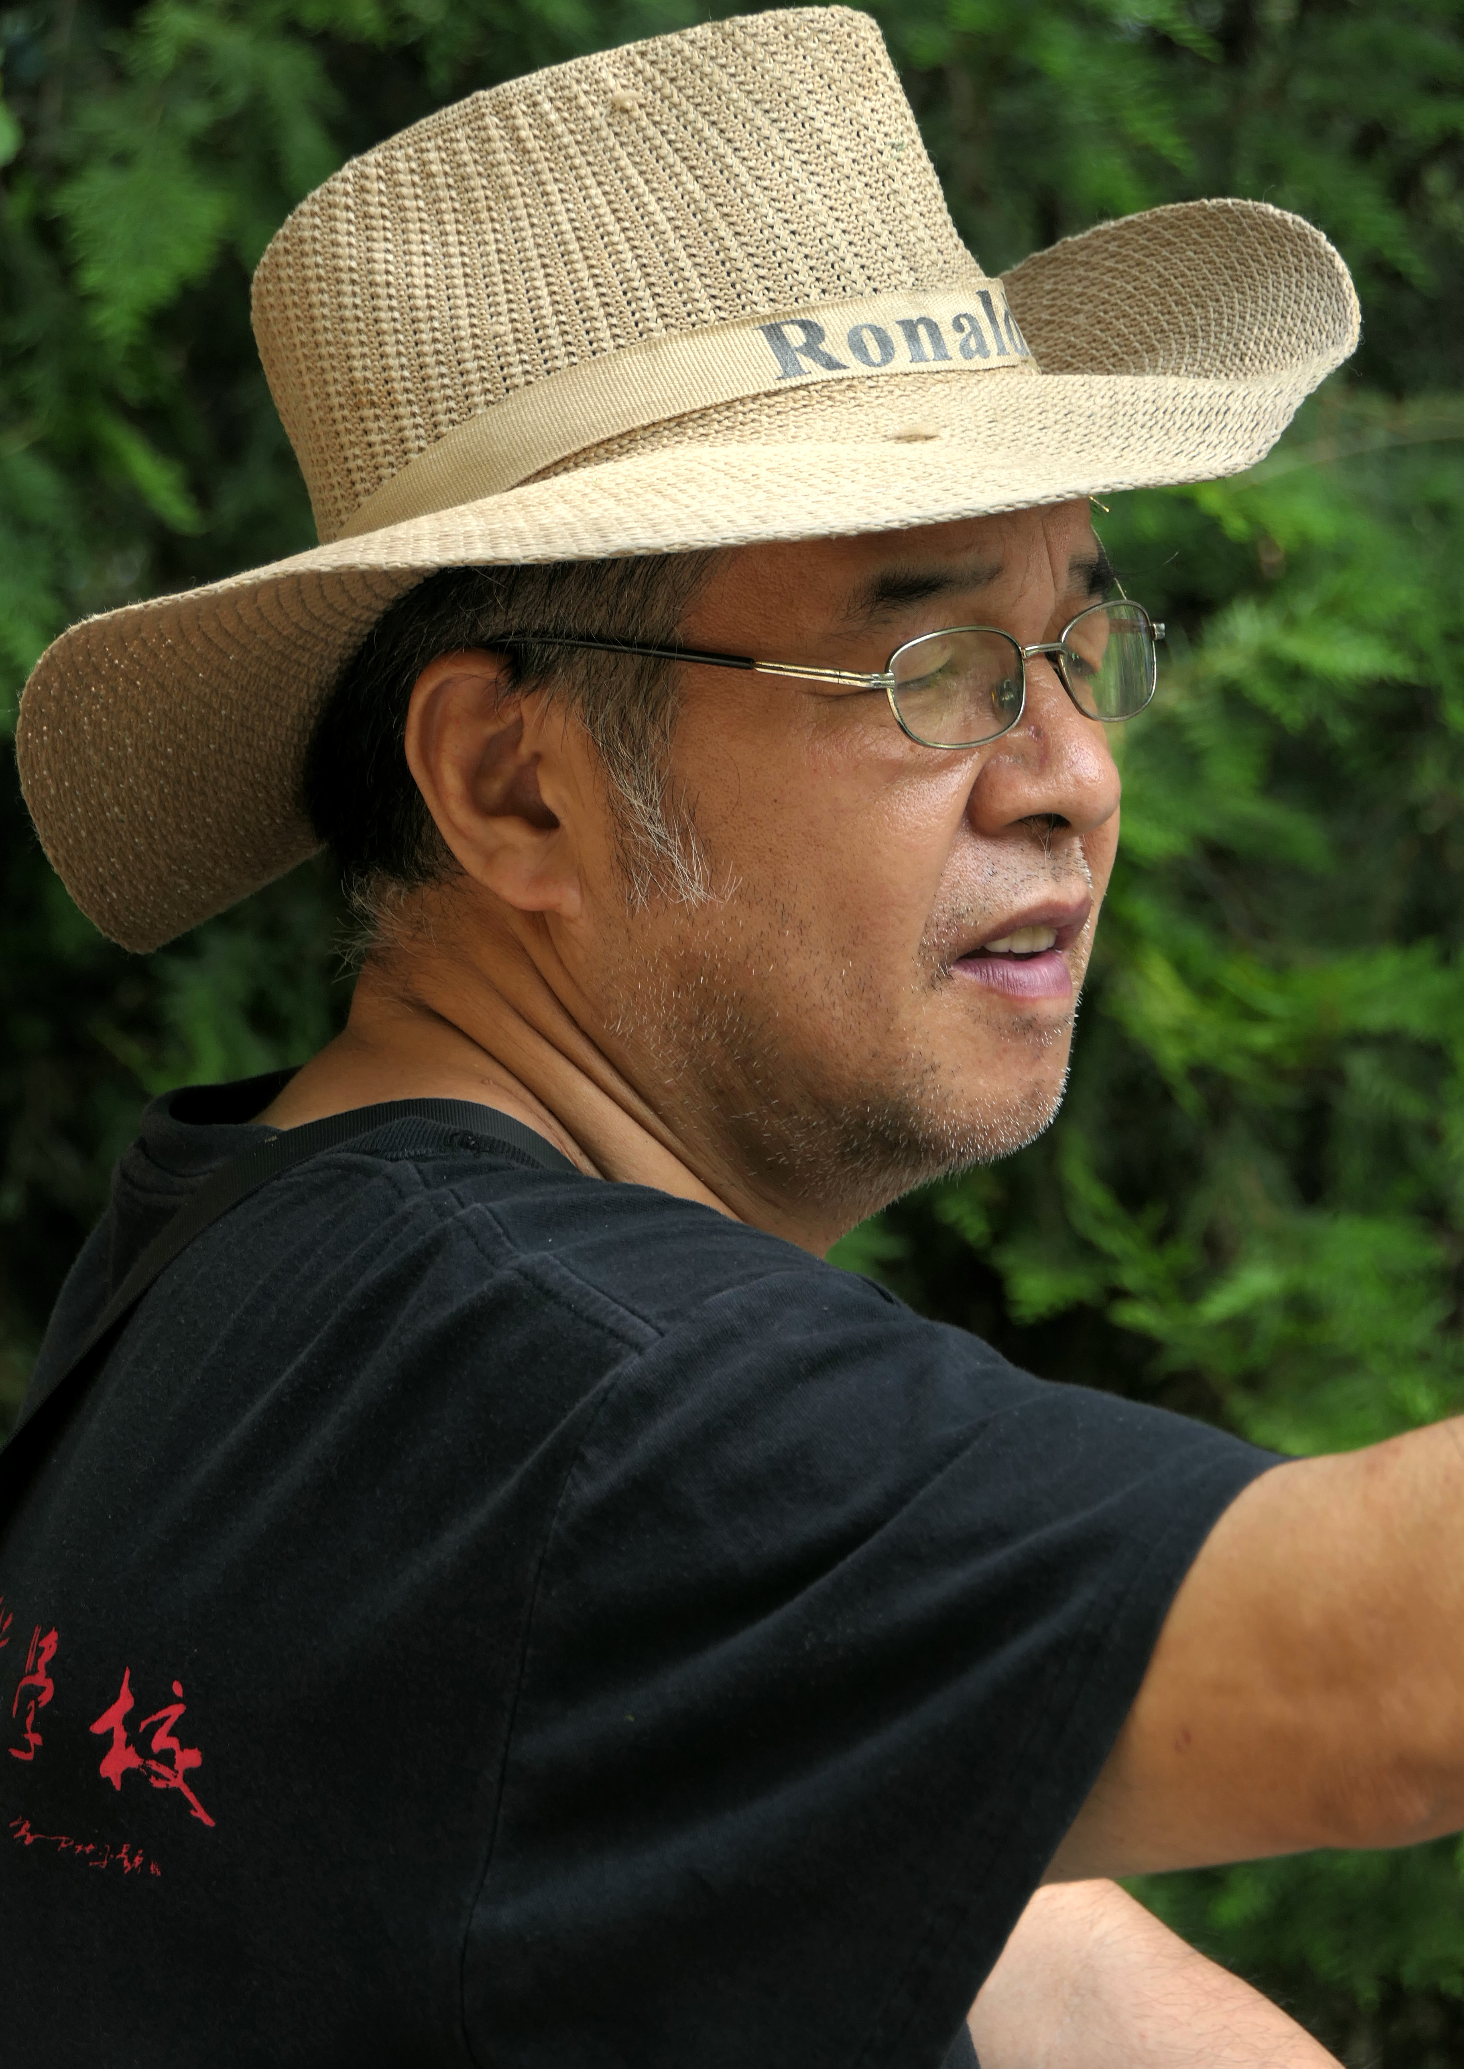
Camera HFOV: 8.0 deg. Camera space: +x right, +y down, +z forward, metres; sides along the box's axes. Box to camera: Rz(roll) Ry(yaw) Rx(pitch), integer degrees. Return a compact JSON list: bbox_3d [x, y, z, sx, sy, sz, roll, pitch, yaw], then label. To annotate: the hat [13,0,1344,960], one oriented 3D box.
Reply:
[{"bbox_3d":[-0.023,-0.151,2.570,0.350,0.185,0.325,-14,5,35],"label":"hat"}]

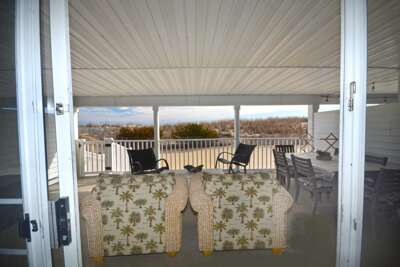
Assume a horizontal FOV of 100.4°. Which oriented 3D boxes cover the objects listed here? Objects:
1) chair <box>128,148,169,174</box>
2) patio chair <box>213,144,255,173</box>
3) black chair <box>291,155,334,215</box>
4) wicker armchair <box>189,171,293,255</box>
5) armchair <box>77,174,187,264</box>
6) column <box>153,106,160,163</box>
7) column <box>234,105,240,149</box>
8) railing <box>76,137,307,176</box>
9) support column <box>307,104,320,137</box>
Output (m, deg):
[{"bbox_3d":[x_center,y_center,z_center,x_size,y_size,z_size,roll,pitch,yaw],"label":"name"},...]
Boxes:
[{"bbox_3d":[-1.070,0.792,3.500,0.760,0.910,0.620,1,2,41],"label":"chair"},{"bbox_3d":[0.960,0.746,4.450,0.780,0.910,0.620,-1,2,-30],"label":"patio chair"},{"bbox_3d":[1.860,0.808,2.730,0.570,0.860,0.490,-1,2,-3],"label":"black chair"},{"bbox_3d":[0.426,0.853,2.160,1.100,0.840,0.880,-1,3,-2],"label":"wicker armchair"},{"bbox_3d":[-0.710,0.850,2.120,1.070,0.860,0.860,-1,2,-8],"label":"armchair"},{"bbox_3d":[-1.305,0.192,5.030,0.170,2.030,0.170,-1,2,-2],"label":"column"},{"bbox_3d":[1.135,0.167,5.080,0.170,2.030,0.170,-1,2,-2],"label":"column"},{"bbox_3d":[-0.130,0.667,5.000,6.970,1.060,0.200,-1,2,-2],"label":"railing"},{"bbox_3d":[3.470,0.142,5.140,0.220,2.030,0.180,-1,2,-2],"label":"support column"}]

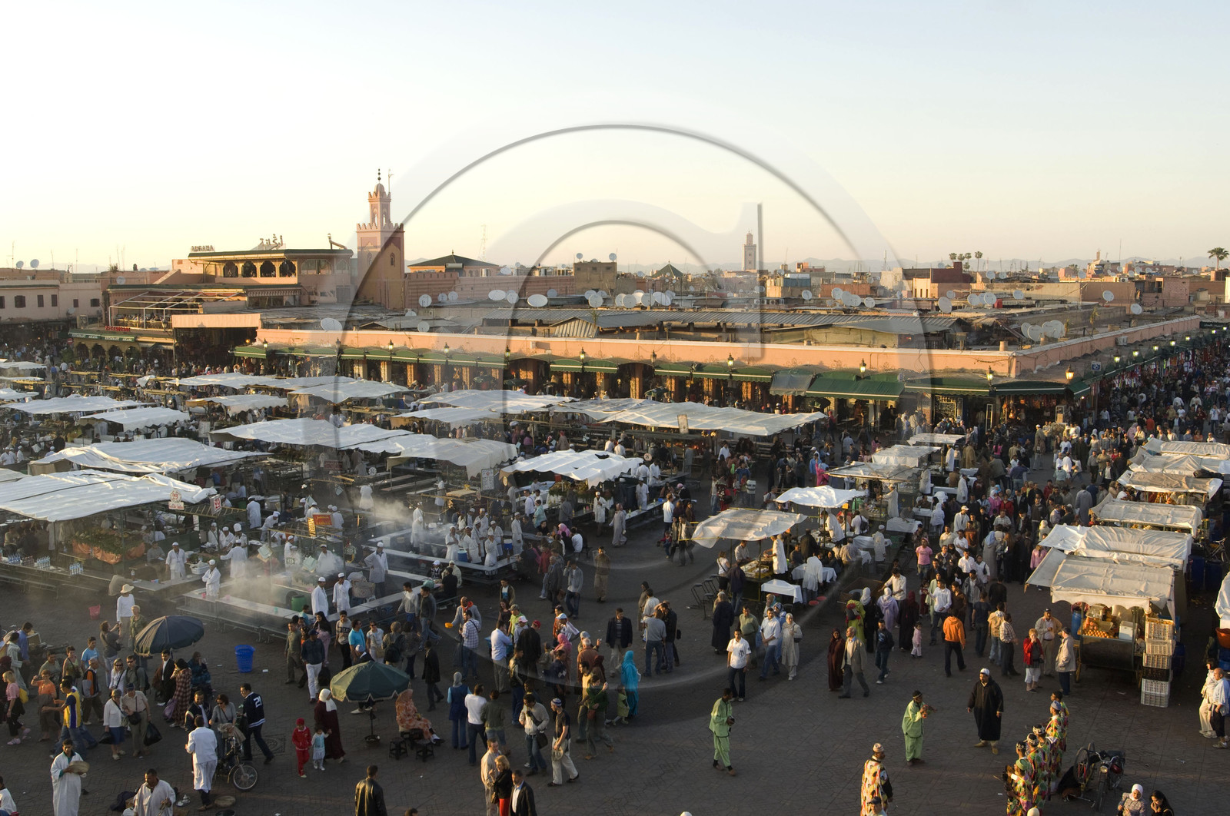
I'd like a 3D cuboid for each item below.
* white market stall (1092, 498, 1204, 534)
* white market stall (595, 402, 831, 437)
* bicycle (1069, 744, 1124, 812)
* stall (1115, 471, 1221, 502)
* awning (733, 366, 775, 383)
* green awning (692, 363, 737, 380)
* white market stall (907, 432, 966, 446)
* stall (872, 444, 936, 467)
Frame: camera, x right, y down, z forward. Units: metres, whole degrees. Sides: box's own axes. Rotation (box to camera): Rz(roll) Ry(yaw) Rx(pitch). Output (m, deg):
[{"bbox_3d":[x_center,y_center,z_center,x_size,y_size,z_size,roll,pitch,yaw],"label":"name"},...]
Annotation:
[{"bbox_3d":[17.009,4.561,39.323,3.200,2.600,2.100,4,7,33],"label":"white market stall"},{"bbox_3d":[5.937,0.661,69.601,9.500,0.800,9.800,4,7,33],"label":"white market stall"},{"bbox_3d":[9.318,6.996,23.470,0.800,1.000,1.550,3,7,28],"label":"bicycle"},{"bbox_3d":[20.510,3.883,45.536,3.400,2.600,2.200,4,7,33],"label":"stall"},{"bbox_3d":[9.872,-2.376,87.314,3.050,1.050,0.900,4,7,33],"label":"awning"},{"bbox_3d":[6.842,-2.526,84.167,3.050,0.950,0.950,4,8,35],"label":"green awning"},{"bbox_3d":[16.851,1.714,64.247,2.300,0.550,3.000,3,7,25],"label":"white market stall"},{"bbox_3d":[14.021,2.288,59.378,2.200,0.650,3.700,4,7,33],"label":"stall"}]

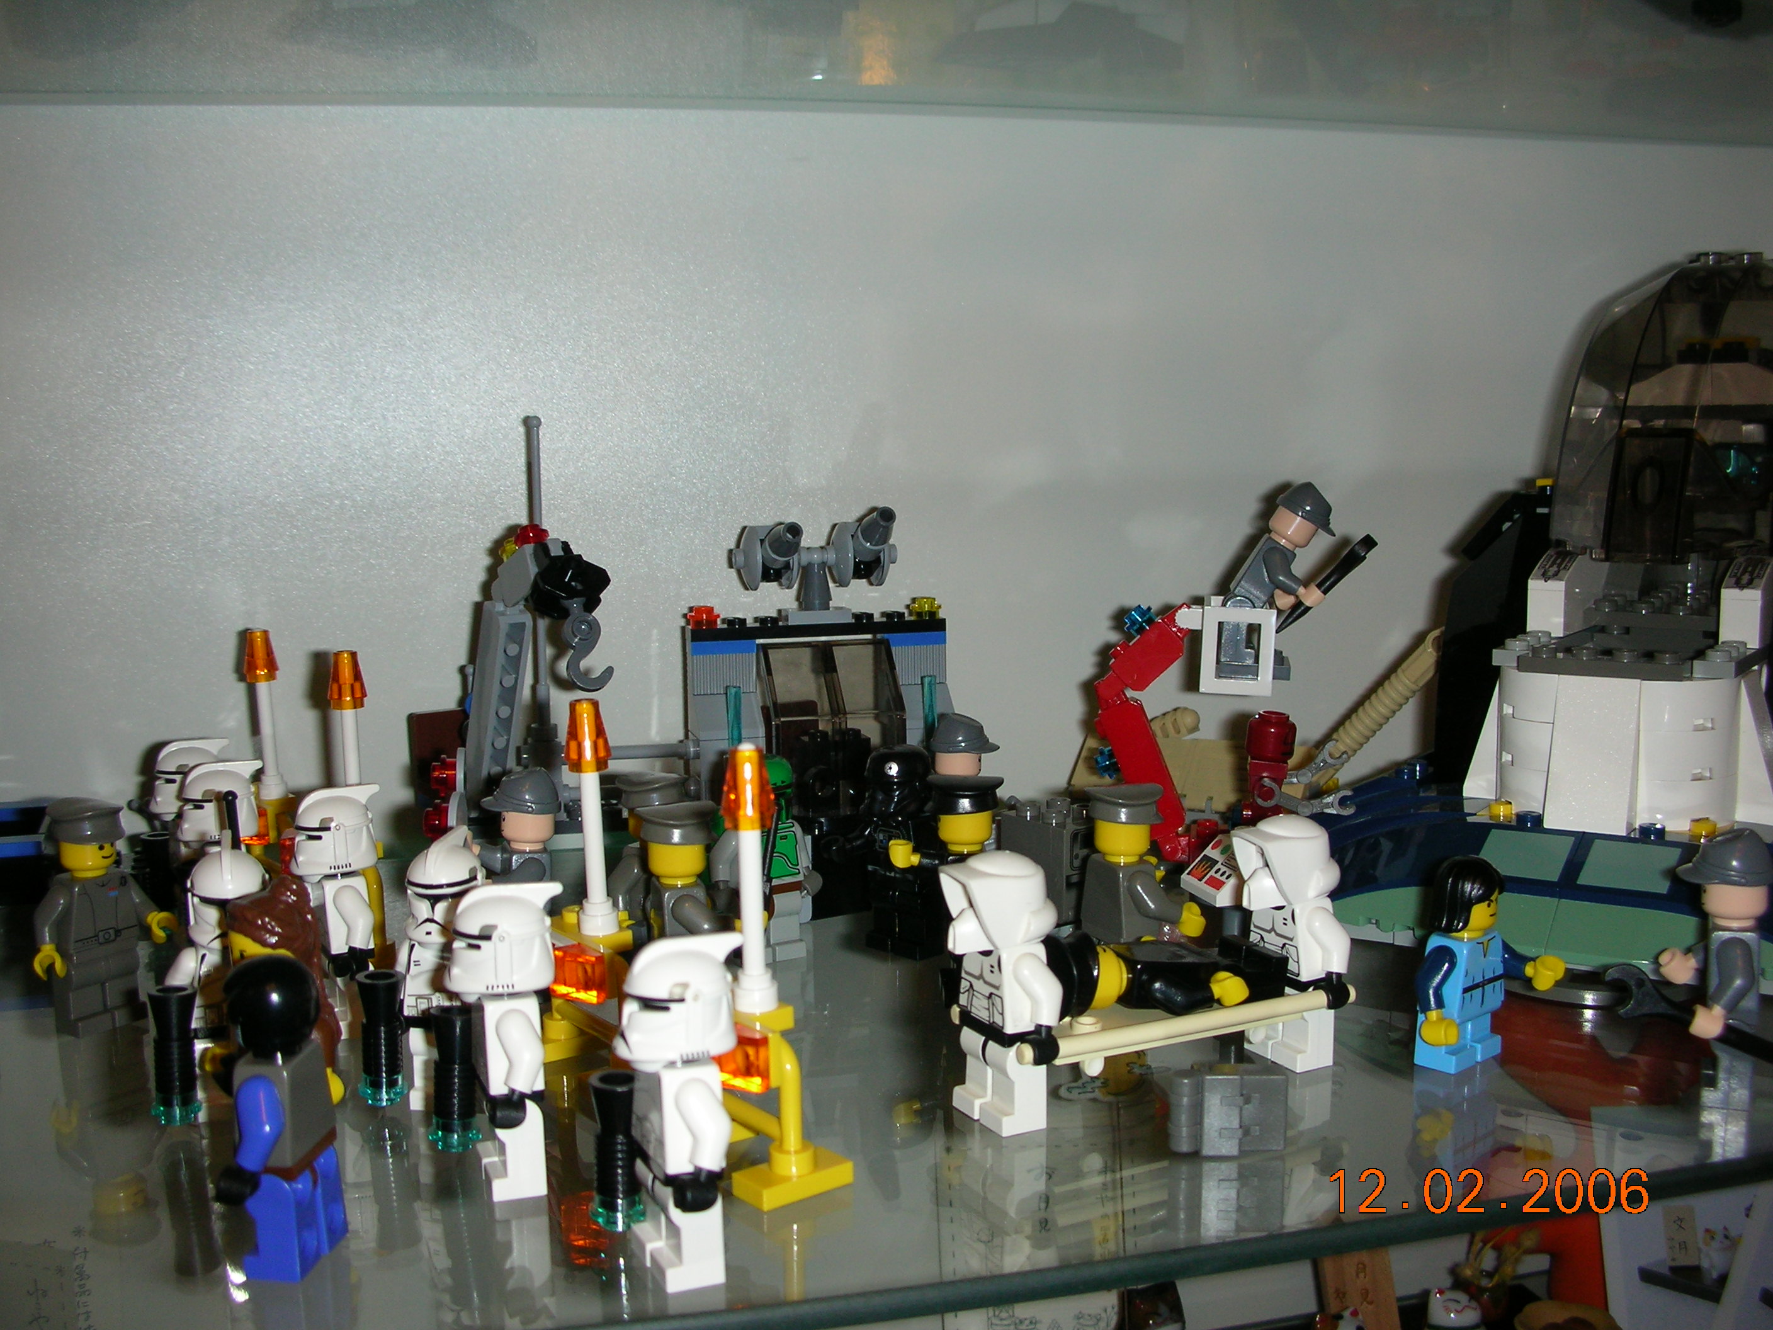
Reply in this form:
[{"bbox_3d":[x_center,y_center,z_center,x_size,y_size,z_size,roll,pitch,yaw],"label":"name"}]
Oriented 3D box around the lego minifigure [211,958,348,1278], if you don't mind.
[{"bbox_3d":[-0.081,0.059,0.239,0.014,0.042,0.024,0,6,4],"label":"lego minifigure"}]

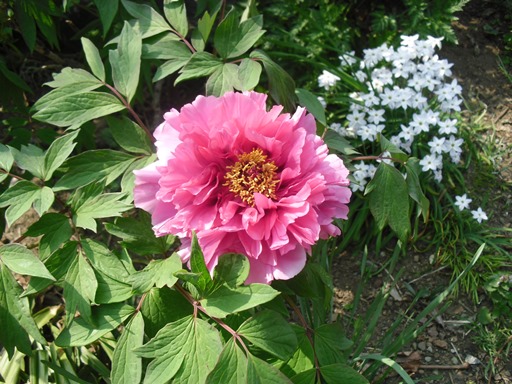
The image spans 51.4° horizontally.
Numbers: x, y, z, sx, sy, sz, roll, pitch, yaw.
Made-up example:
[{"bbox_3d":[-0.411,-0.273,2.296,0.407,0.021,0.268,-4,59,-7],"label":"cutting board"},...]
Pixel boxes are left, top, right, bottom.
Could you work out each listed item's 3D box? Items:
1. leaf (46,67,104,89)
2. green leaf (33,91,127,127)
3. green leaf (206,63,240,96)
[{"bbox_3d":[-0.196,-0.118,0.573,0.067,0.013,0.024,4,60,4],"label":"leaf"},{"bbox_3d":[-0.185,-0.086,0.557,0.097,0.016,0.037,-4,60,-3],"label":"green leaf"},{"bbox_3d":[-0.040,-0.134,0.650,0.044,0.014,0.054,7,90,0],"label":"green leaf"}]

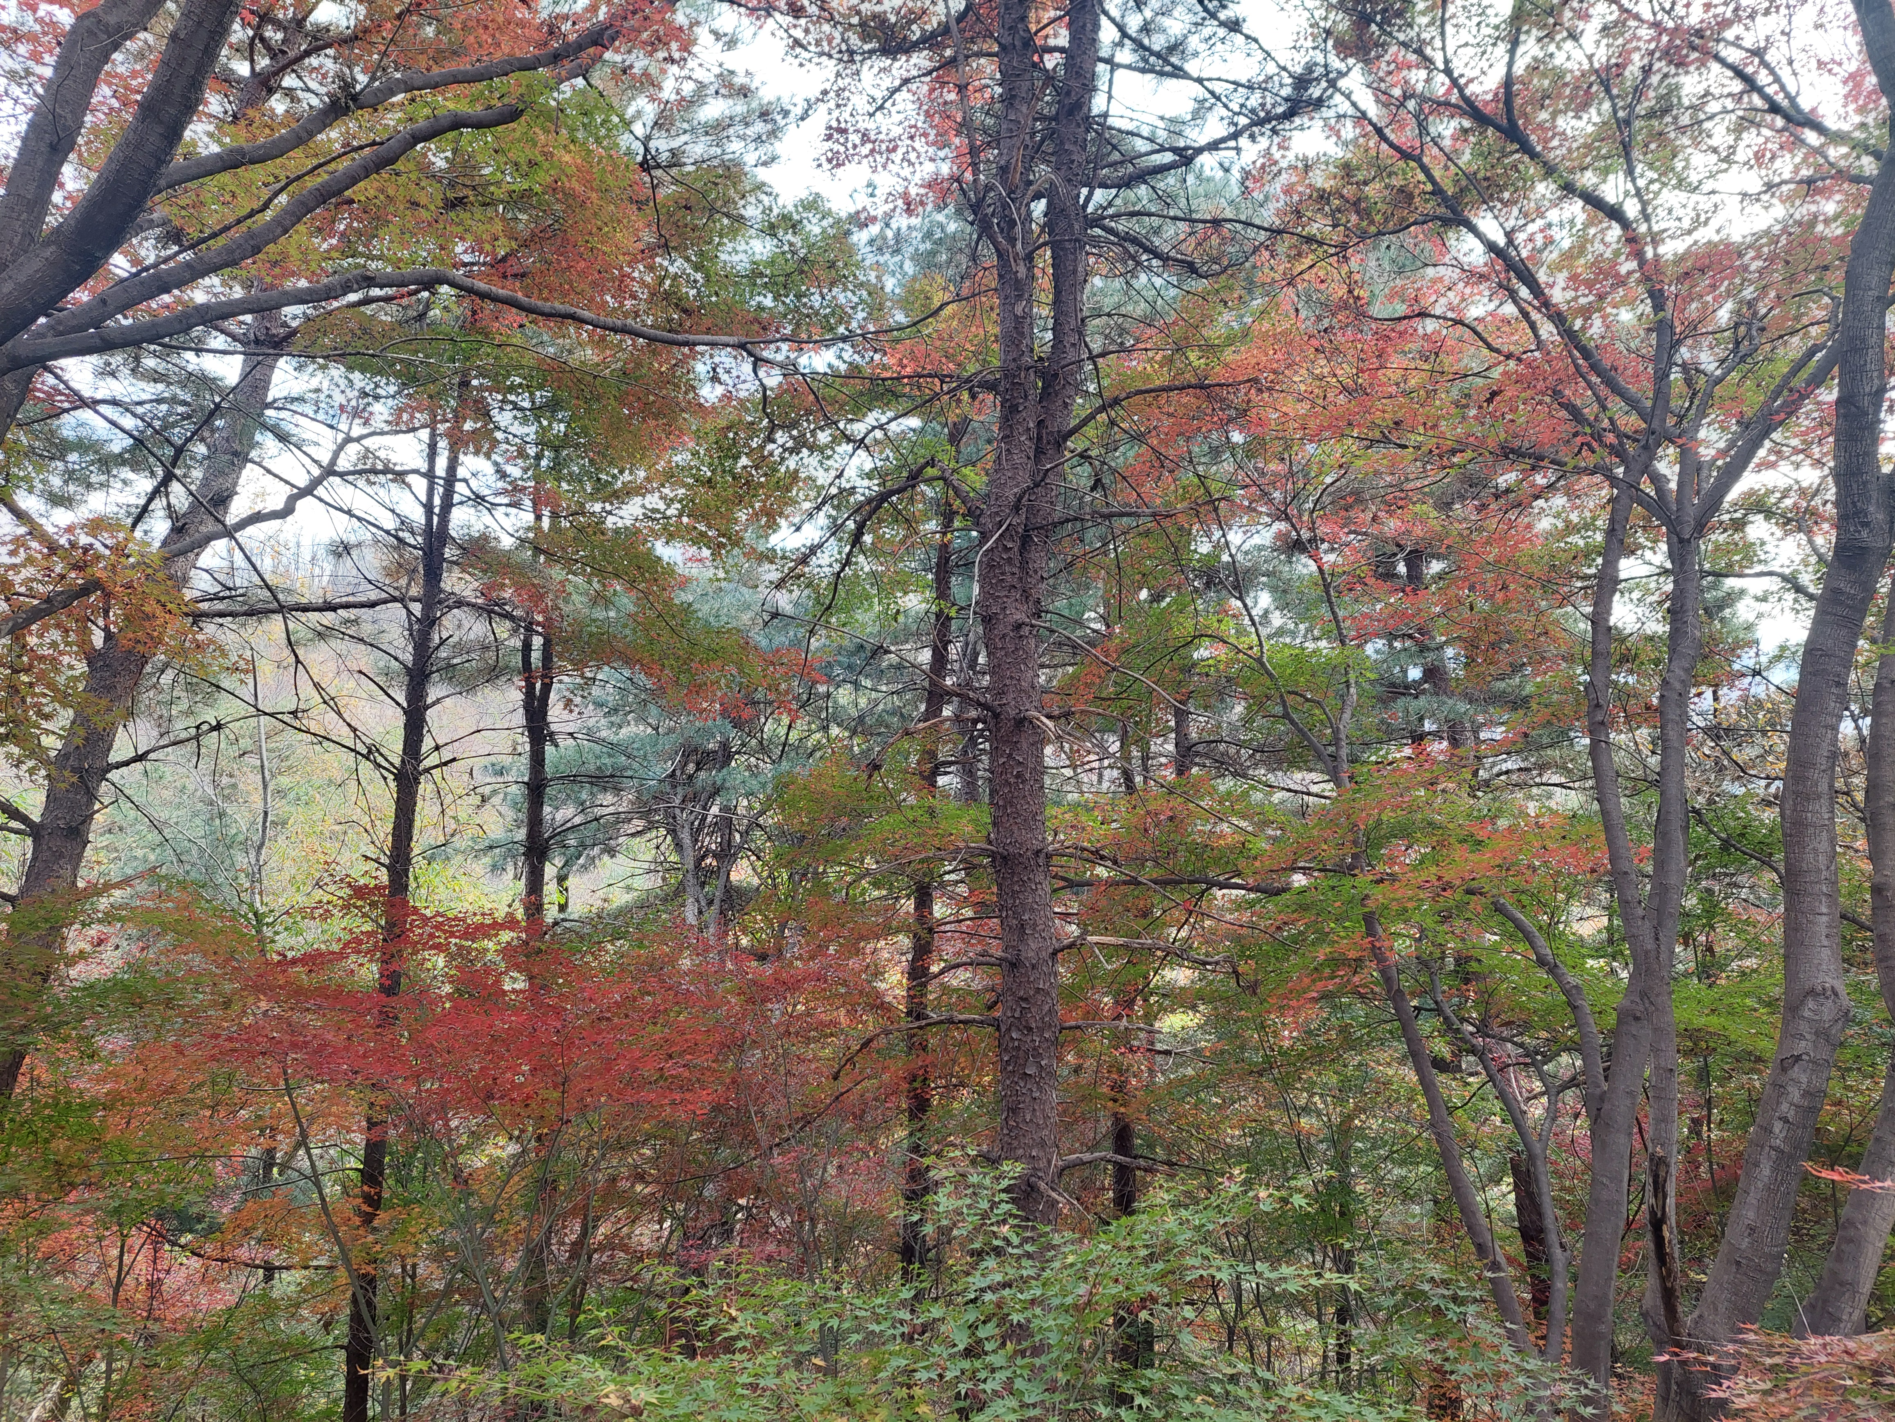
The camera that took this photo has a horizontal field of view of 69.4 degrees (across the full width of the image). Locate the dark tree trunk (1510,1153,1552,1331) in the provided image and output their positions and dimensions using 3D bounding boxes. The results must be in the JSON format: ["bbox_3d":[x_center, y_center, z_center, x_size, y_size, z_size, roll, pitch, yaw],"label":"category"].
[{"bbox_3d":[3.096,2.816,7.200,0.170,0.970,0.170,-5,-7,0],"label":"dark tree trunk"}]

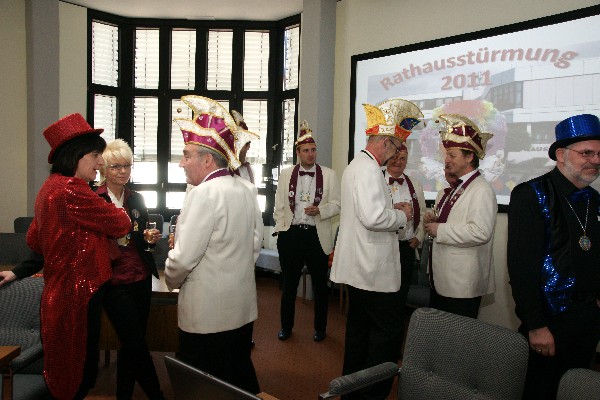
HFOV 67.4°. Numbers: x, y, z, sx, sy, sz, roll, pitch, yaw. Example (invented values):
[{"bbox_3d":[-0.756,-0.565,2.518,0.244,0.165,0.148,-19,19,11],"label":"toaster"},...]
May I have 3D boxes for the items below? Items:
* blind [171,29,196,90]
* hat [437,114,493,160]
[{"bbox_3d":[-1.517,-1.827,5.850,0.320,0.790,0.060,2,3,1],"label":"blind"},{"bbox_3d":[1.125,-0.424,3.050,0.340,0.290,0.220,2,3,4],"label":"hat"}]

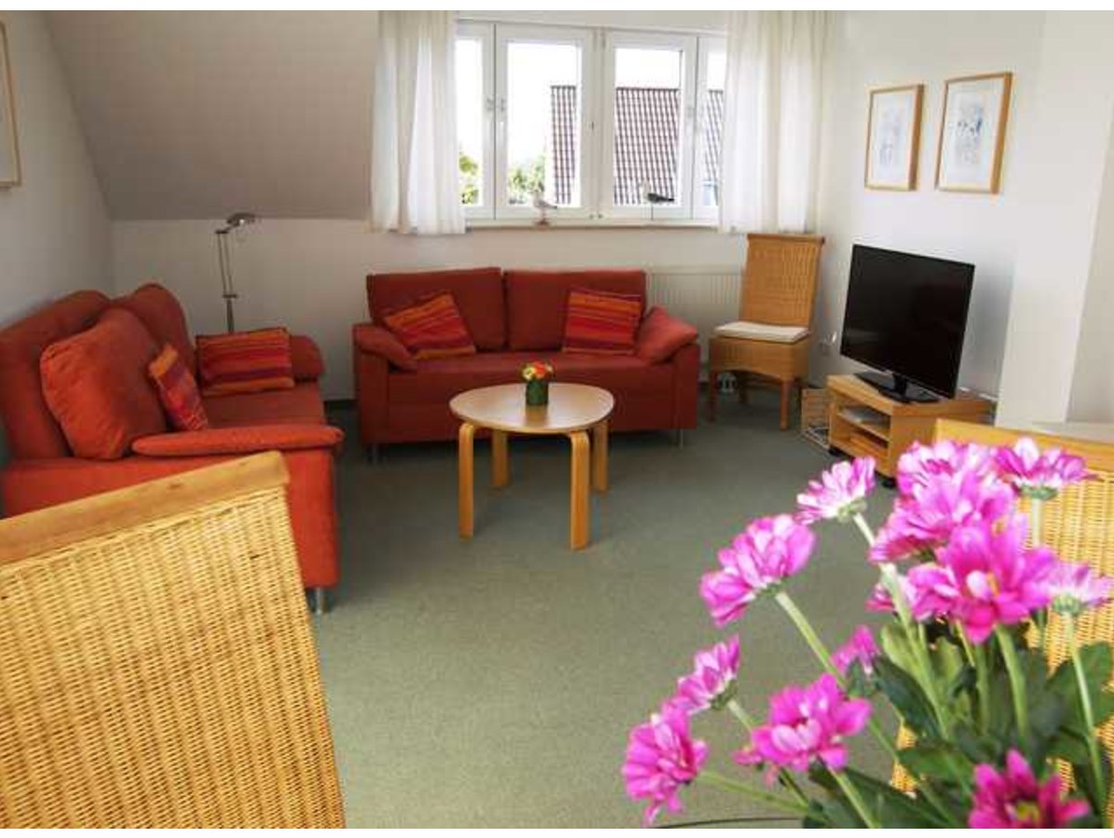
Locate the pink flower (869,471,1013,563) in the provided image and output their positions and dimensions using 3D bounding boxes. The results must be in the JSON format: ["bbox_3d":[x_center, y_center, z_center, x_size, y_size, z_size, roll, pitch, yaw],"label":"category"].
[{"bbox_3d":[0.248,0.065,0.560,0.080,0.046,0.080,-15,12,0],"label":"pink flower"}]

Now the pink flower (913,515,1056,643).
[{"bbox_3d":[0.265,0.099,0.540,0.086,0.068,0.056,9,18,27],"label":"pink flower"}]

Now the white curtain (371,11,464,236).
[{"bbox_3d":[-0.757,-1.693,4.746,0.505,1.334,0.130,-3,15,-13],"label":"white curtain"}]

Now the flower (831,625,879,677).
[{"bbox_3d":[0.219,0.171,0.640,0.038,0.036,0.037,6,17,20],"label":"flower"}]

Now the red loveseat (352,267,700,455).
[{"bbox_3d":[-0.190,-0.332,4.667,1.700,0.840,0.920,-3,16,-11],"label":"red loveseat"}]

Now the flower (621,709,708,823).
[{"bbox_3d":[0.073,0.235,0.590,0.052,0.068,0.070,-2,16,-8],"label":"flower"}]

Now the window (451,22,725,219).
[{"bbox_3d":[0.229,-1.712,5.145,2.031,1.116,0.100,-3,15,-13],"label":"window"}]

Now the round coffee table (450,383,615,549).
[{"bbox_3d":[-0.100,0.159,3.529,0.691,0.440,0.712,0,14,0],"label":"round coffee table"}]

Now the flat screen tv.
[{"bbox_3d":[1.569,-0.431,4.000,0.210,0.645,0.920,-3,17,-12],"label":"flat screen tv"}]

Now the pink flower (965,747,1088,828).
[{"bbox_3d":[0.282,0.228,0.520,0.068,0.042,0.068,0,41,0],"label":"pink flower"}]

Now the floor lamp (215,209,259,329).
[{"bbox_3d":[-1.725,-0.520,4.691,0.260,1.170,0.210,2,16,5],"label":"floor lamp"}]

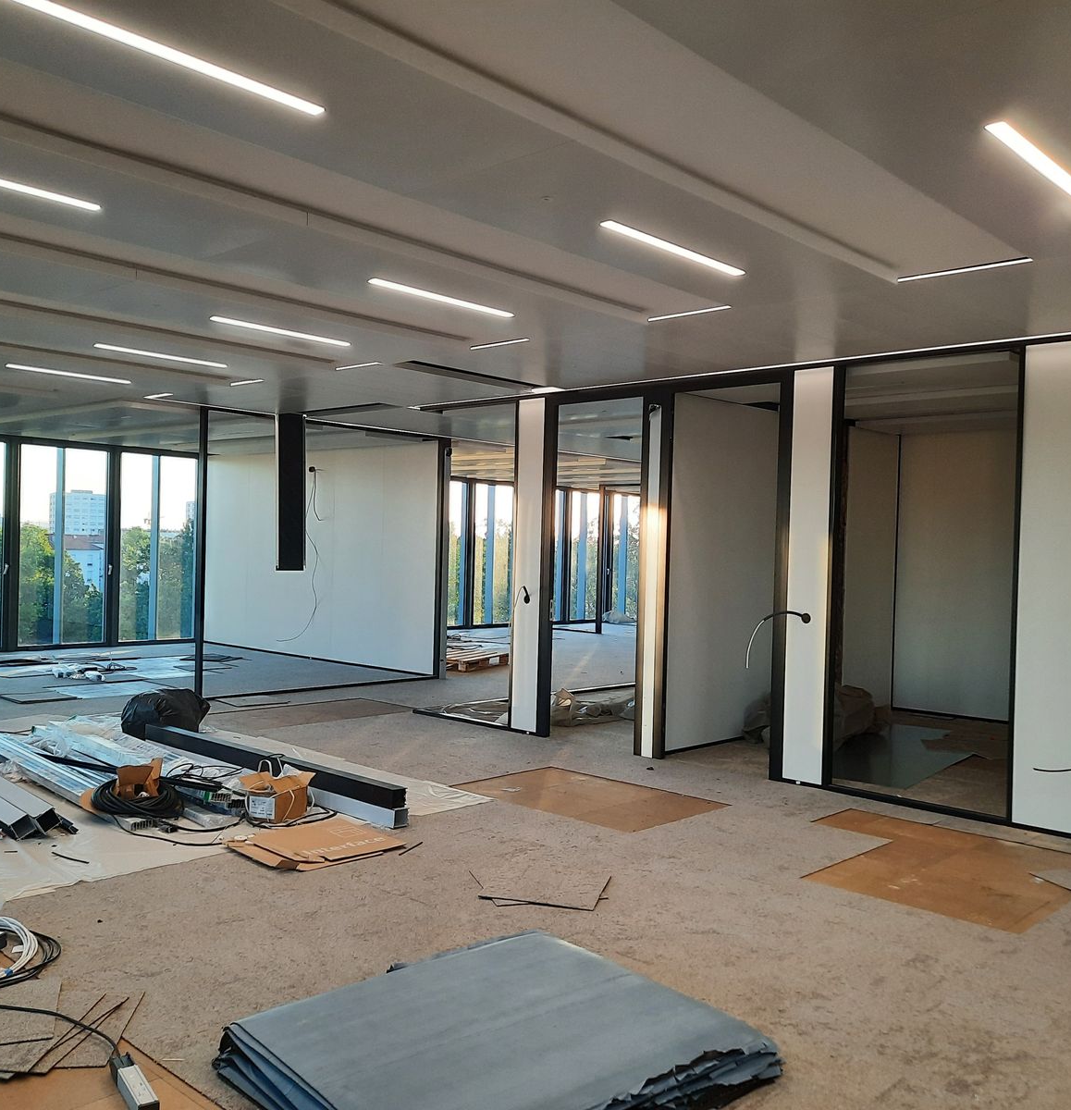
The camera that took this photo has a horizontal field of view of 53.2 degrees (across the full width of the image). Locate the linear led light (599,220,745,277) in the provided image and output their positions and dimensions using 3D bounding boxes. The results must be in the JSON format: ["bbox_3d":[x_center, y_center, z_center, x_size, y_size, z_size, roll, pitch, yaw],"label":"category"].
[{"bbox_3d":[0.633,-1.348,4.720,0.070,0.040,1.010,2,0,43],"label":"linear led light"}]

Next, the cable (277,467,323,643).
[{"bbox_3d":[-3.217,0.008,14.652,0.970,2.430,0.180,2,0,43],"label":"cable"}]

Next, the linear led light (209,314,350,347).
[{"bbox_3d":[-1.585,-1.411,6.747,0.070,0.040,1.010,2,0,43],"label":"linear led light"}]

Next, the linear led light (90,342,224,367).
[{"bbox_3d":[-2.696,-1.443,7.750,0.070,0.040,1.010,2,0,43],"label":"linear led light"}]

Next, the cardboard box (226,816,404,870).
[{"bbox_3d":[-1.104,1.442,5.388,0.680,0.060,0.660,2,0,43],"label":"cardboard box"}]

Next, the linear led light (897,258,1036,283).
[{"bbox_3d":[1.953,-1.311,4.902,0.620,0.040,0.060,2,0,43],"label":"linear led light"}]

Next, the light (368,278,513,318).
[{"bbox_3d":[-0.486,-1.367,5.701,0.065,0.040,0.980,2,0,43],"label":"light"}]

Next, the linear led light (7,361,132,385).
[{"bbox_3d":[-3.742,-1.465,8.629,0.070,0.040,0.990,2,0,43],"label":"linear led light"}]

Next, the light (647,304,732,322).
[{"bbox_3d":[0.838,-1.331,5.854,0.550,0.035,0.050,2,0,43],"label":"light"}]

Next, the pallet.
[{"bbox_3d":[-0.993,1.395,14.130,0.800,0.144,1.200,2,0,28],"label":"pallet"}]

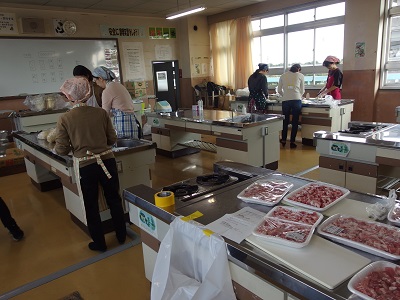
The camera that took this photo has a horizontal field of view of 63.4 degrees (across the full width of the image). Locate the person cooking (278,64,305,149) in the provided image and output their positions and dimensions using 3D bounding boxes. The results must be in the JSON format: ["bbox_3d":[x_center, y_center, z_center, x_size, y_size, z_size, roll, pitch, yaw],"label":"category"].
[{"bbox_3d":[1.664,-0.793,5.883,0.450,1.480,0.420,9,18,42],"label":"person cooking"}]

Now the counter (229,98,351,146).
[{"bbox_3d":[1.799,-0.641,6.721,0.859,0.776,2.409,-14,17,-38],"label":"counter"}]

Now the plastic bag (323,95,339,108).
[{"bbox_3d":[2.232,-0.830,5.533,0.240,0.200,0.270,-14,17,-38],"label":"plastic bag"}]

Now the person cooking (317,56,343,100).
[{"bbox_3d":[2.590,-1.035,6.443,0.480,1.580,0.460,-9,15,-23],"label":"person cooking"}]

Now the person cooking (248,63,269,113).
[{"bbox_3d":[1.161,-0.909,6.399,0.420,1.520,0.440,-13,17,-36],"label":"person cooking"}]

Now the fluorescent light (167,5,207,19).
[{"bbox_3d":[-0.296,-2.617,6.165,0.200,0.100,1.250,-14,17,-38],"label":"fluorescent light"}]

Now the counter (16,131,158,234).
[{"bbox_3d":[-1.508,0.218,3.979,0.859,0.776,2.409,-14,17,-38],"label":"counter"}]

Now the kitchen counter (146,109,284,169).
[{"bbox_3d":[0.132,-0.205,5.326,0.859,0.776,2.409,-14,17,-38],"label":"kitchen counter"}]

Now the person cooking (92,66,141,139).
[{"bbox_3d":[-1.029,-0.223,4.014,0.580,1.560,0.460,-10,15,-26],"label":"person cooking"}]

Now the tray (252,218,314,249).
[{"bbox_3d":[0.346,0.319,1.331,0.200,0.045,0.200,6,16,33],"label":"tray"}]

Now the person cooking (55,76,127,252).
[{"bbox_3d":[-0.917,0.103,2.828,0.500,1.470,0.550,-14,17,-37],"label":"person cooking"}]

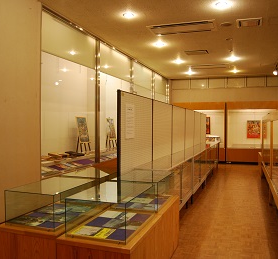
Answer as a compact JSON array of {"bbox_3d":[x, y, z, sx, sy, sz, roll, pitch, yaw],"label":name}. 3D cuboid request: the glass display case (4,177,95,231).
[{"bbox_3d":[-0.765,0.656,2.708,0.487,0.283,0.729,0,1,20],"label":"glass display case"}]

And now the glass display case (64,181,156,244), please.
[{"bbox_3d":[-0.203,0.659,2.434,0.490,0.283,0.683,0,1,20],"label":"glass display case"}]

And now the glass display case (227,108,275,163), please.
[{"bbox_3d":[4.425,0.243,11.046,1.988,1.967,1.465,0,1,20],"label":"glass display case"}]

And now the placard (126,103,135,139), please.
[{"bbox_3d":[-0.099,-0.090,3.523,0.011,0.418,0.275,0,1,20],"label":"placard"}]

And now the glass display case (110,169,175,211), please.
[{"bbox_3d":[0.065,0.651,3.175,0.491,0.283,0.663,0,1,20],"label":"glass display case"}]

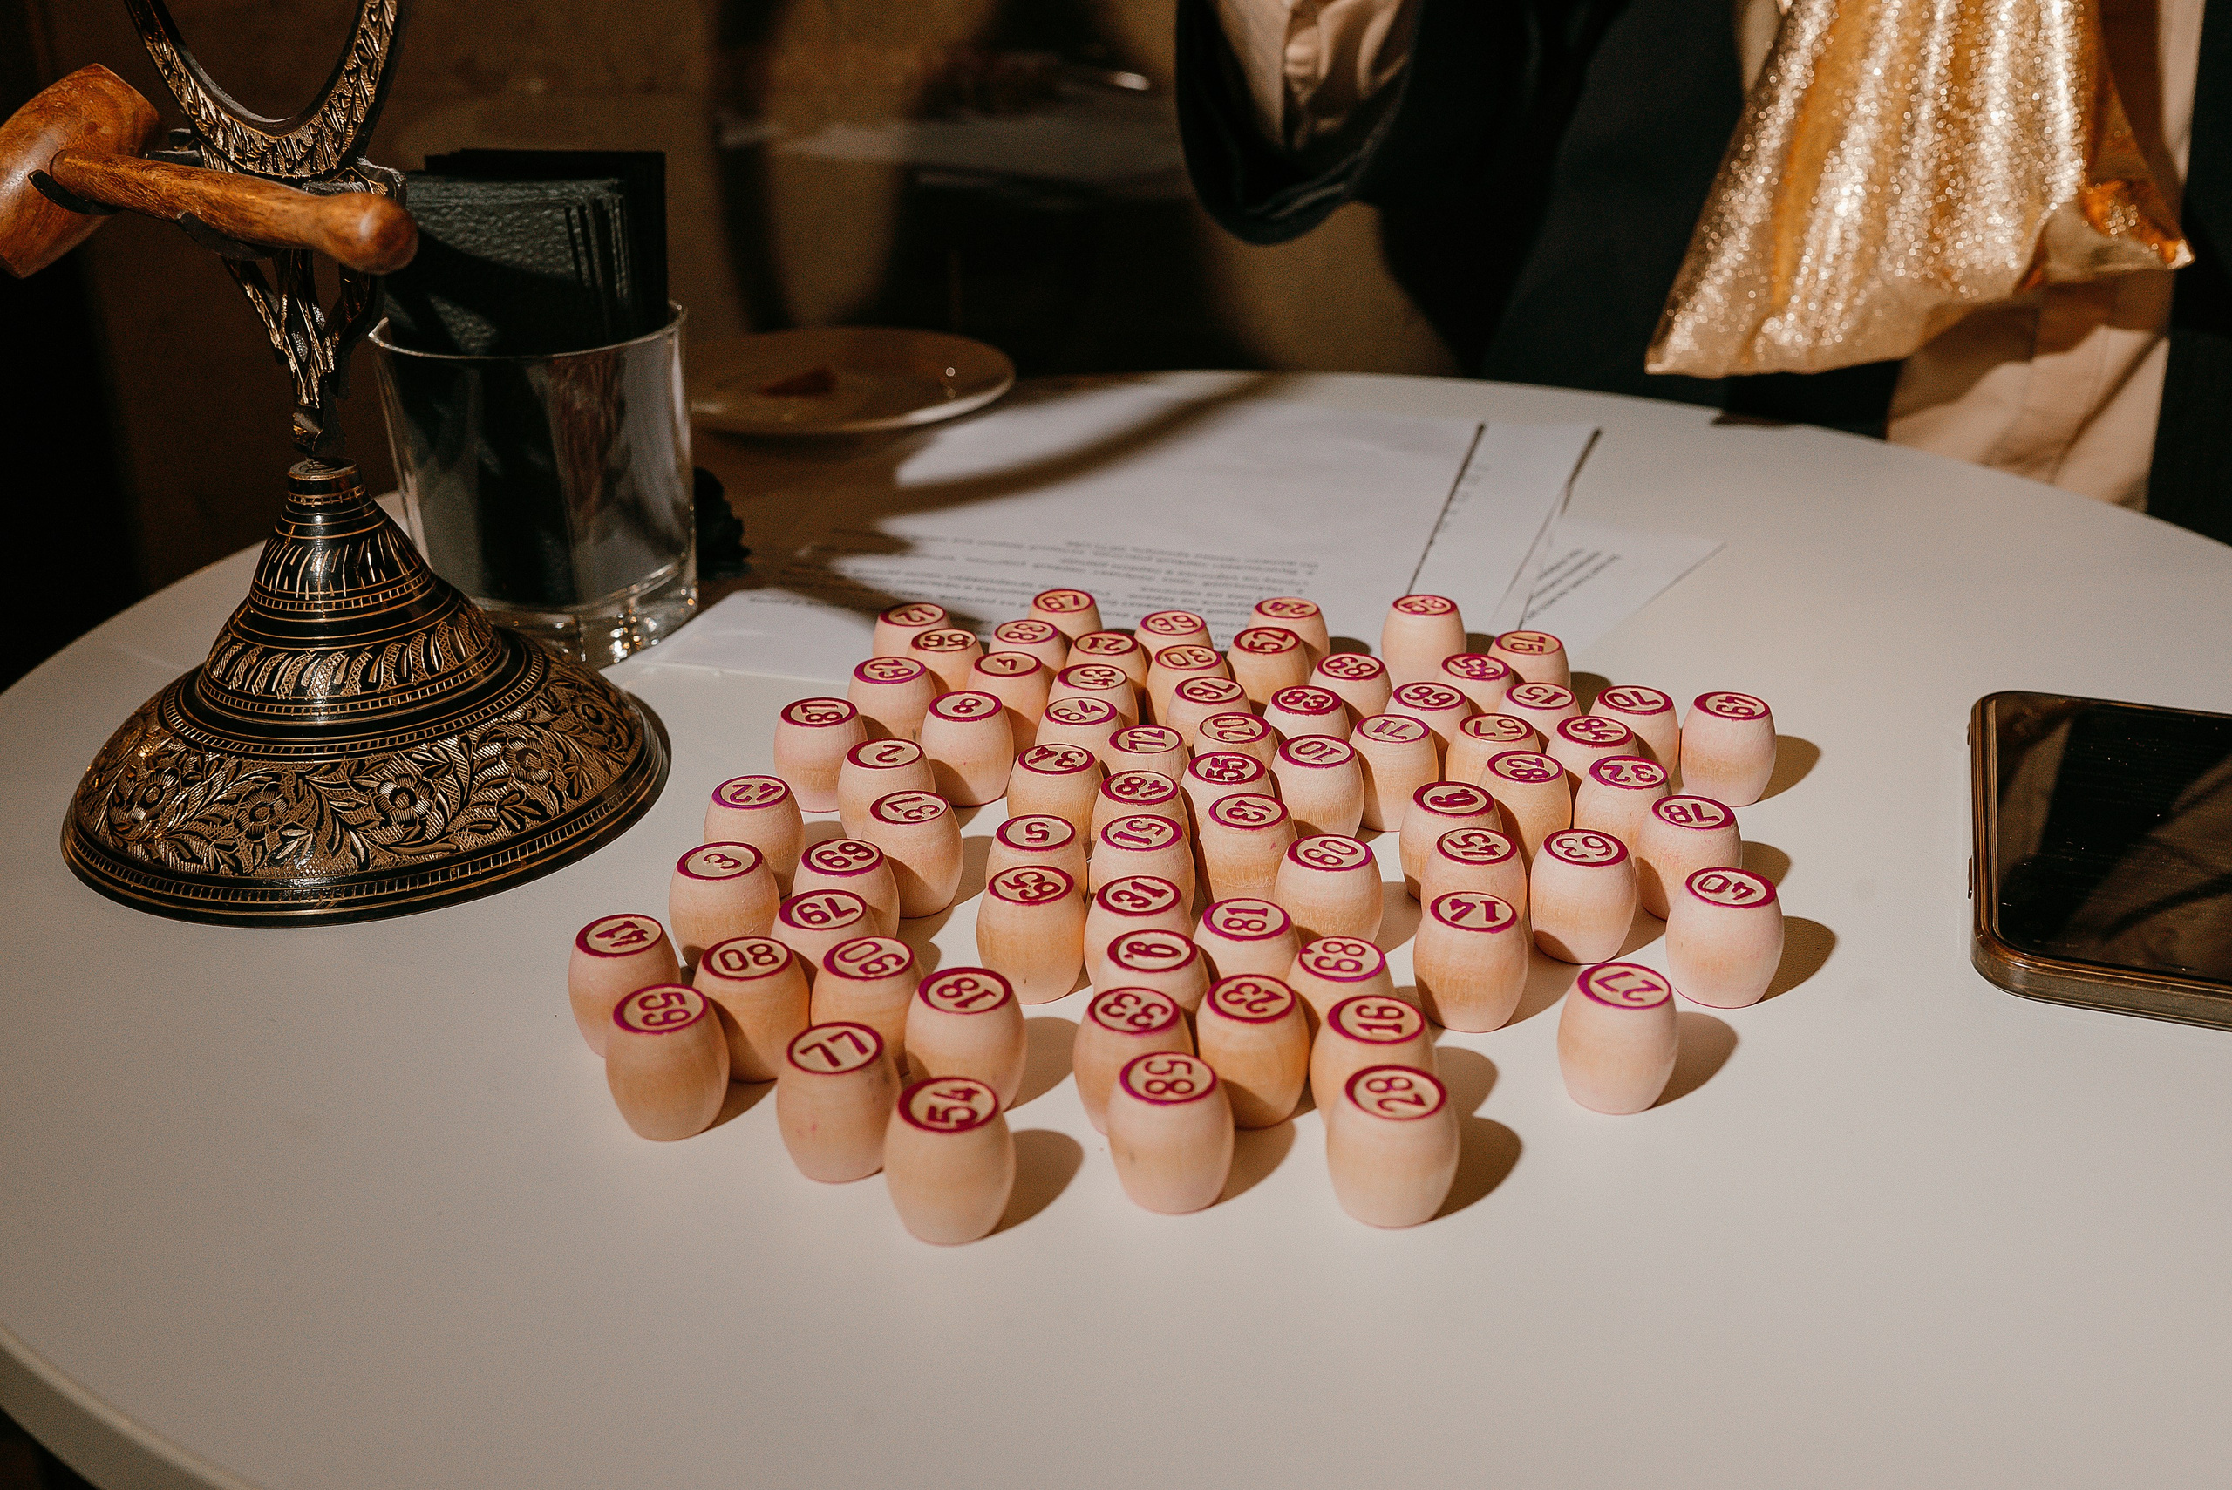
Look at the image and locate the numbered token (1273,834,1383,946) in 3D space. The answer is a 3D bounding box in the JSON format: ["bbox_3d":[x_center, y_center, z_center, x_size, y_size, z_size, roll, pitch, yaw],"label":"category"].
[{"bbox_3d":[0.047,0.034,0.475,0.023,0.024,0.023,-1,24,1],"label":"numbered token"}]

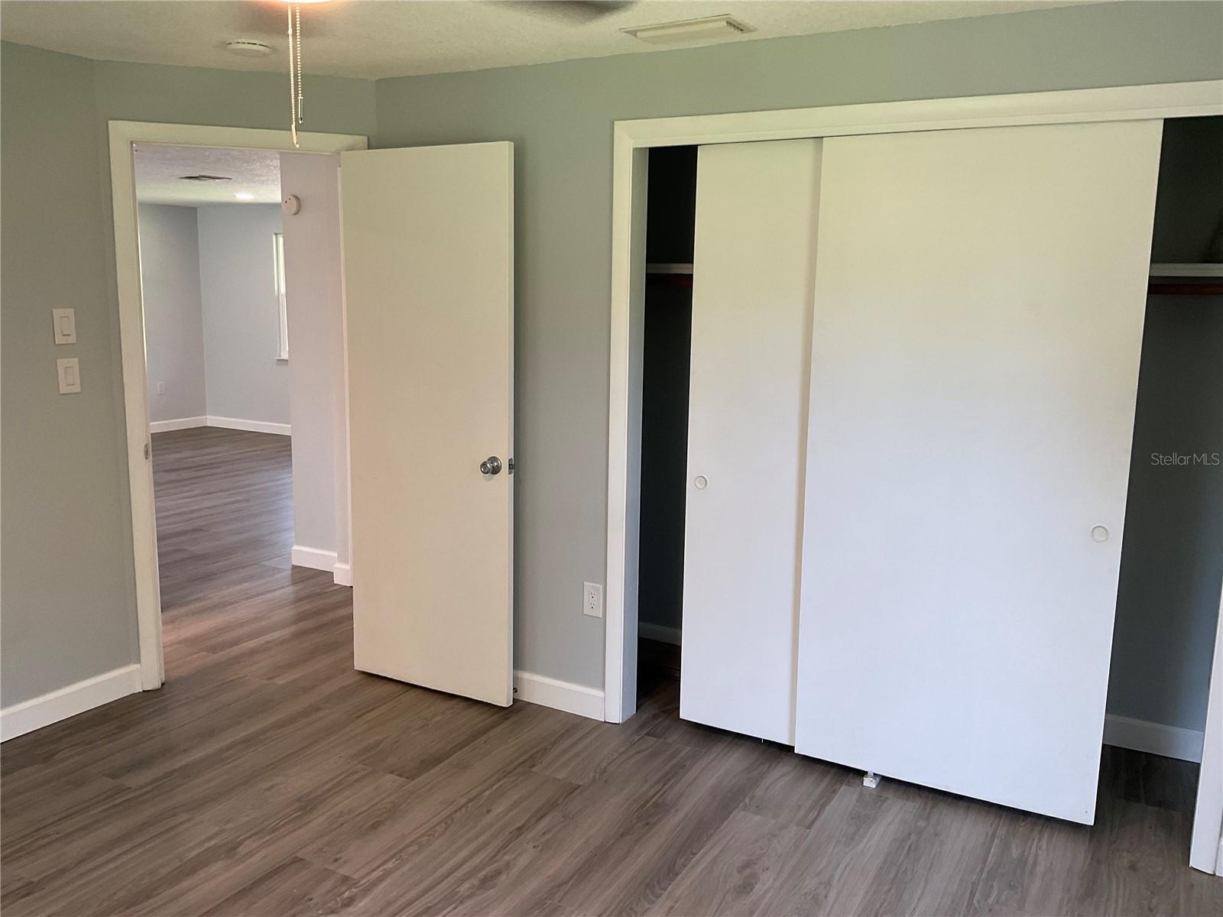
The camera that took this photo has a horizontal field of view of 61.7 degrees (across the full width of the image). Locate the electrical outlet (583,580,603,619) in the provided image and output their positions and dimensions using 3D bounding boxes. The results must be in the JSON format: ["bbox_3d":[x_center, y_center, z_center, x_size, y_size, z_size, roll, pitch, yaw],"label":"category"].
[{"bbox_3d":[-0.067,0.514,3.713,0.074,0.120,0.011,6,11,28],"label":"electrical outlet"}]

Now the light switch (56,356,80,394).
[{"bbox_3d":[-1.897,-0.288,3.585,0.012,0.118,0.074,6,11,29],"label":"light switch"}]

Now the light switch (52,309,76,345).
[{"bbox_3d":[-1.895,-0.458,3.554,0.012,0.118,0.074,6,11,29],"label":"light switch"}]

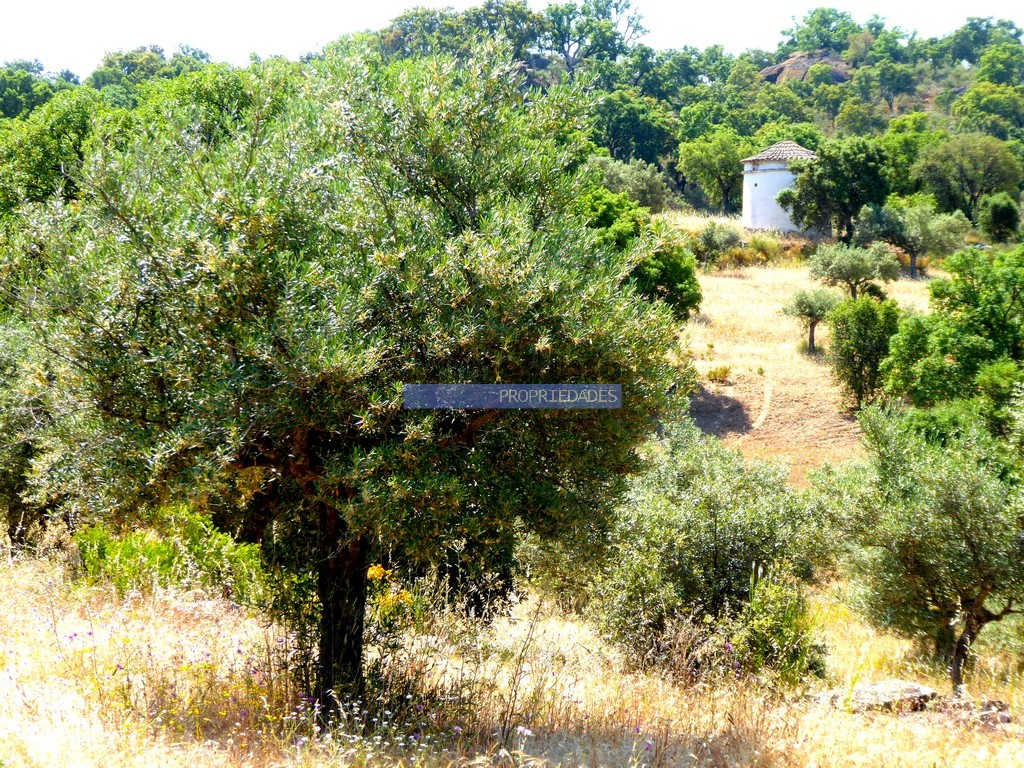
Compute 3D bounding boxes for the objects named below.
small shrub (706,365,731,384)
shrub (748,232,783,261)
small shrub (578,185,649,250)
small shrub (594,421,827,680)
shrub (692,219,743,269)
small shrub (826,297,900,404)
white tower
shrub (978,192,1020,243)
[{"bbox_3d":[5.387,-0.249,76.000,0.682,0.524,0.648,0,0,0],"label":"small shrub"},{"bbox_3d":[11.325,-6.052,129.000,1.602,1.379,1.522,0,0,0],"label":"shrub"},{"bbox_3d":[3.571,-5.717,102.000,2.463,2.604,2.463,0,0,0],"label":"small shrub"},{"bbox_3d":[1.575,1.321,23.000,1.841,2.063,1.749,0,0,0],"label":"small shrub"},{"bbox_3d":[9.003,-6.111,127.000,2.190,2.103,2.190,0,0,0],"label":"shrub"},{"bbox_3d":[8.730,-0.807,72.000,1.838,2.732,1.746,0,0,0],"label":"small shrub"},{"bbox_3d":[13.019,-9.239,137.000,4.442,4.537,4.442,0,0,0],"label":"white tower"},{"bbox_3d":[23.206,-7.926,138.000,1.999,2.380,1.999,0,0,0],"label":"shrub"}]

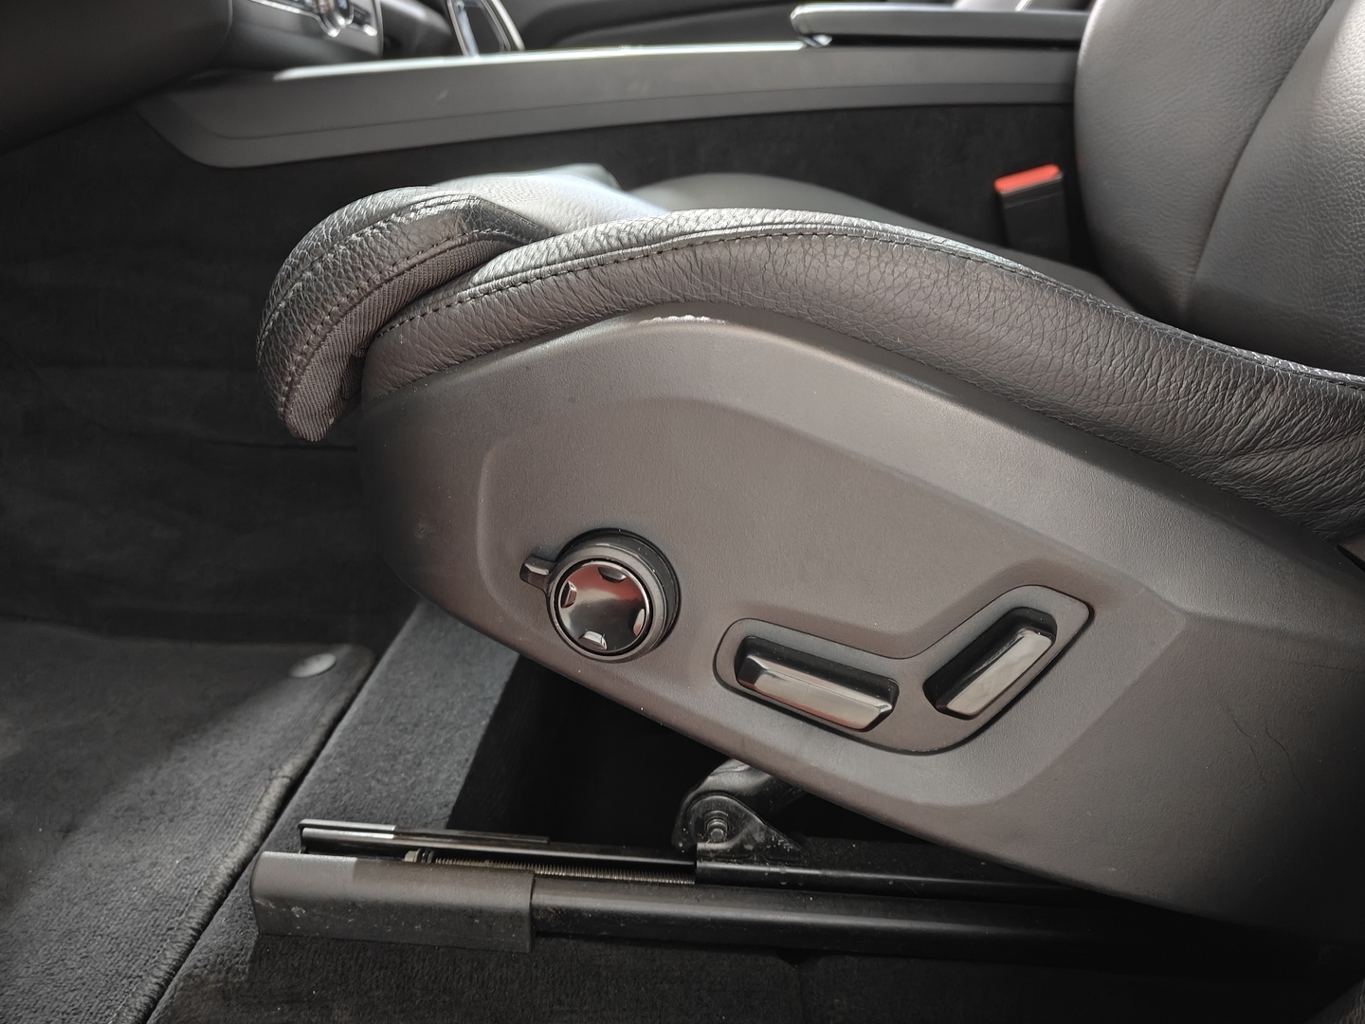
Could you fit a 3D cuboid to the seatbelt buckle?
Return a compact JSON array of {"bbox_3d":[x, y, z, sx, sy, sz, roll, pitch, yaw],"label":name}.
[{"bbox_3d":[0.294,-0.239,0.793,0.050,0.082,0.028,-11,36,14],"label":"seatbelt buckle"}]

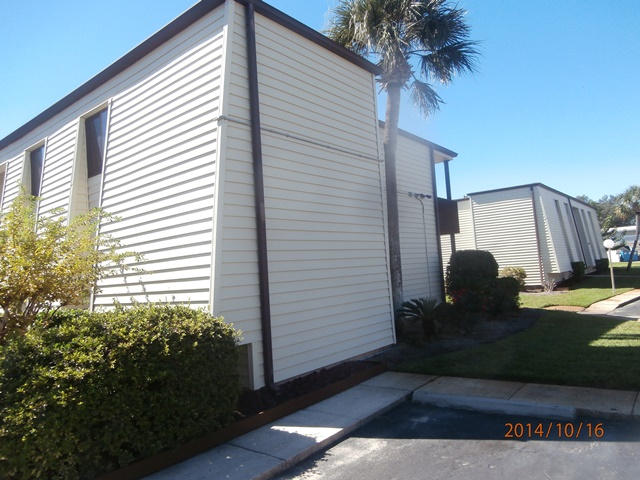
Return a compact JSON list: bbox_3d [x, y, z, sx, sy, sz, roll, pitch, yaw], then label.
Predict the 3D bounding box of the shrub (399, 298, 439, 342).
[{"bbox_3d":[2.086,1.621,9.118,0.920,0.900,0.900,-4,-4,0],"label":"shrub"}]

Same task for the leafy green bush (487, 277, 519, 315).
[{"bbox_3d":[5.894,1.773,14.175,1.080,1.200,1.080,-7,-5,39],"label":"leafy green bush"}]

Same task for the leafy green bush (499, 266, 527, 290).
[{"bbox_3d":[10.152,2.057,23.400,1.450,1.300,1.400,-7,-5,39],"label":"leafy green bush"}]

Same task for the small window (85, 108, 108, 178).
[{"bbox_3d":[-4.364,-1.948,8.839,1.260,1.240,0.120,-7,-5,39],"label":"small window"}]

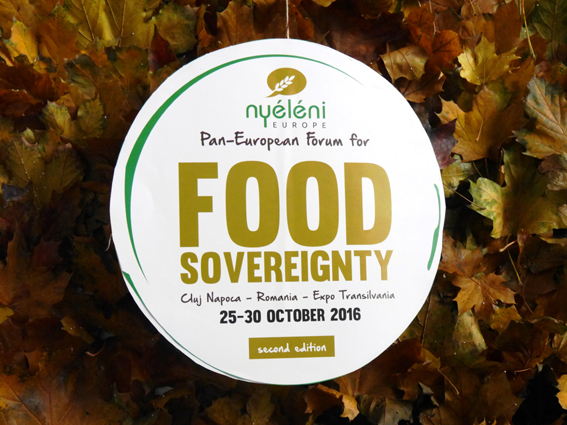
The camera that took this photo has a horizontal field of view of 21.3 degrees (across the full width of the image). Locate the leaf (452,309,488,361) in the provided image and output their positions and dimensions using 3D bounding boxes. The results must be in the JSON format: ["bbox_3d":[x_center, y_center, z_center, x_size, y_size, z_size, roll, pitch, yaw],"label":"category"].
[{"bbox_3d":[0.236,0.159,1.936,0.057,0.025,0.078,0,60,0],"label":"leaf"}]

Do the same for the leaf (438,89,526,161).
[{"bbox_3d":[0.271,-0.120,2.048,0.120,0.030,0.111,-2,60,-1],"label":"leaf"}]

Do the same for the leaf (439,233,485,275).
[{"bbox_3d":[0.234,0.059,1.976,0.074,0.025,0.076,-9,60,-5],"label":"leaf"}]

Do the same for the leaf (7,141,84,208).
[{"bbox_3d":[-0.319,-0.050,2.020,0.107,0.025,0.105,-6,60,-4],"label":"leaf"}]

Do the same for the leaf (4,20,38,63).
[{"bbox_3d":[-0.363,-0.236,2.095,0.060,0.022,0.072,-21,62,-11],"label":"leaf"}]

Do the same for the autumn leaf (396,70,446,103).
[{"bbox_3d":[0.183,-0.173,2.069,0.084,0.025,0.062,-19,62,-11],"label":"autumn leaf"}]

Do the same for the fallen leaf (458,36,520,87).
[{"bbox_3d":[0.283,-0.209,2.083,0.083,0.025,0.077,4,60,2],"label":"fallen leaf"}]

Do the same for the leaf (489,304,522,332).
[{"bbox_3d":[0.283,0.137,1.945,0.050,0.020,0.052,17,61,9],"label":"leaf"}]

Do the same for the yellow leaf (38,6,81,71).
[{"bbox_3d":[-0.313,-0.241,2.096,0.070,0.022,0.103,0,60,0],"label":"yellow leaf"}]

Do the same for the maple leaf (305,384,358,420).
[{"bbox_3d":[0.061,0.240,1.904,0.071,0.035,0.057,0,60,0],"label":"maple leaf"}]

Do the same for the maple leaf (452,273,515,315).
[{"bbox_3d":[0.260,0.105,1.958,0.078,0.025,0.061,-4,60,-2],"label":"maple leaf"}]

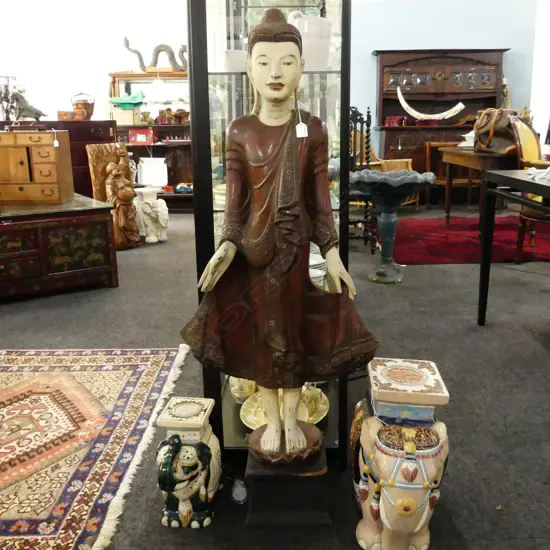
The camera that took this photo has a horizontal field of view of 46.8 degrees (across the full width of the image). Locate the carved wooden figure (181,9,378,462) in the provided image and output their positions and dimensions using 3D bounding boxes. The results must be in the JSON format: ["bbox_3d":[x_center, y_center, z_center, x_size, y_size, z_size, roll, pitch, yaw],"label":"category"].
[{"bbox_3d":[0.009,-0.076,1.604,0.510,1.110,0.260,-1,13,0],"label":"carved wooden figure"}]

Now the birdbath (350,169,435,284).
[{"bbox_3d":[0.747,-0.331,4.164,0.560,0.700,0.560,-1,13,0],"label":"birdbath"}]

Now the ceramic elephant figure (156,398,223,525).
[{"bbox_3d":[-0.210,0.474,1.647,0.150,0.285,0.220,-1,13,0],"label":"ceramic elephant figure"}]

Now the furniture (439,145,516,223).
[{"bbox_3d":[1.959,-0.764,5.864,0.600,0.750,1.550,-1,13,0],"label":"furniture"}]

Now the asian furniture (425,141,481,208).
[{"bbox_3d":[2.163,-1.184,7.615,0.650,0.780,0.500,3,14,17],"label":"asian furniture"}]

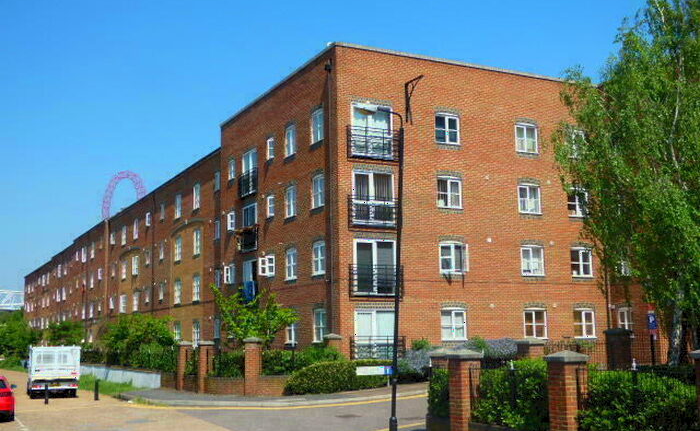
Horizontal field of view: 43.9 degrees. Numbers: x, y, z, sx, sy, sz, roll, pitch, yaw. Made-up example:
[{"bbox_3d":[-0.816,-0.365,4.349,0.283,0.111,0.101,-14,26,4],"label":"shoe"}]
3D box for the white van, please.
[{"bbox_3d":[-14.070,7.313,40.959,2.080,2.340,5.400,3,-9,-24],"label":"white van"}]

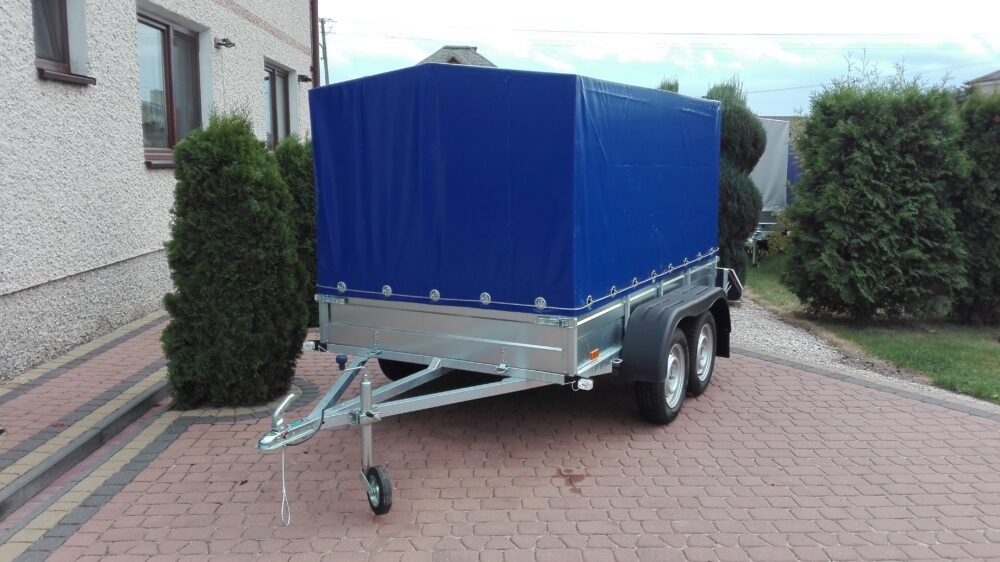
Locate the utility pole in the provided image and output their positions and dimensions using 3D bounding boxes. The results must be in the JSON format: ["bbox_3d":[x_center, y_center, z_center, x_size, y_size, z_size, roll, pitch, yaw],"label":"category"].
[{"bbox_3d":[-8.266,-8.007,34.641,0.750,9.020,0.280,-3,8,-13],"label":"utility pole"}]

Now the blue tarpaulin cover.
[{"bbox_3d":[0.322,-0.633,4.702,1.610,1.204,2.702,4,9,30],"label":"blue tarpaulin cover"}]

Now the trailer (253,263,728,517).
[{"bbox_3d":[0.057,0.390,4.358,2.043,0.755,3.928,4,9,30],"label":"trailer"}]

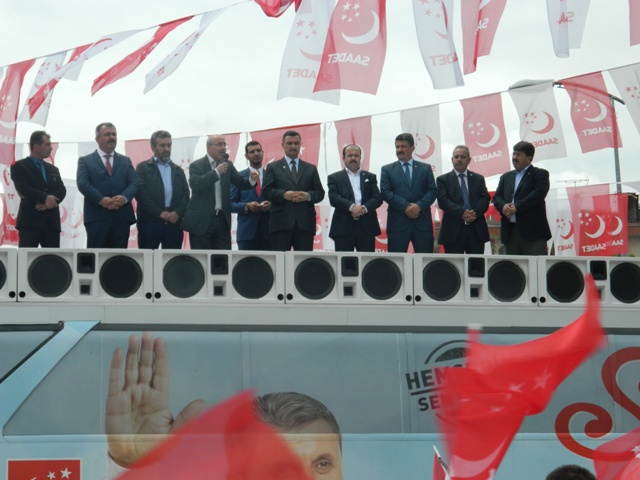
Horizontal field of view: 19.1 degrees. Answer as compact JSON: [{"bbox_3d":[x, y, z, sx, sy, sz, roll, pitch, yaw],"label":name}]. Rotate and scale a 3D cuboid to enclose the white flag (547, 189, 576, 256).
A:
[{"bbox_3d":[3.056,-0.183,24.000,0.480,0.920,0.140,-4,-7,20],"label":"white flag"}]

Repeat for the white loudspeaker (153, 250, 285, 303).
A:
[{"bbox_3d":[-0.934,0.340,16.886,1.175,0.460,0.450,1,-6,-11],"label":"white loudspeaker"}]

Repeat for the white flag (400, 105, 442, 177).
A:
[{"bbox_3d":[1.054,-0.988,19.700,0.460,0.800,0.130,-8,-10,28],"label":"white flag"}]

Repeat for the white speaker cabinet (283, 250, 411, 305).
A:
[{"bbox_3d":[0.217,0.364,17.119,1.175,0.460,0.450,1,-6,-11],"label":"white speaker cabinet"}]

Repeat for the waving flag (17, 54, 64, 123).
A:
[{"bbox_3d":[-2.163,-1.178,14.900,0.380,0.630,0.130,0,-25,47],"label":"waving flag"}]

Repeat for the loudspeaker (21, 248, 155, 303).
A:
[{"bbox_3d":[-1.983,0.330,16.014,1.120,0.440,0.440,1,-9,-10],"label":"loudspeaker"}]

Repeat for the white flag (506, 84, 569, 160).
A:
[{"bbox_3d":[2.192,-1.179,19.100,0.500,0.800,0.140,-15,-9,27],"label":"white flag"}]

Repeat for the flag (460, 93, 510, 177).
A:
[{"bbox_3d":[1.679,-1.059,19.300,0.480,0.810,0.130,-12,-10,27],"label":"flag"}]

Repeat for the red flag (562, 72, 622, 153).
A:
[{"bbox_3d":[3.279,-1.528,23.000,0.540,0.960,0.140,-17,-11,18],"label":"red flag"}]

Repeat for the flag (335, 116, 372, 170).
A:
[{"bbox_3d":[0.355,-0.898,20.000,0.440,0.770,0.130,-5,-10,28],"label":"flag"}]

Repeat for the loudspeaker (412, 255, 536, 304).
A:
[{"bbox_3d":[1.368,0.388,17.352,1.175,0.460,0.450,1,-6,-11],"label":"loudspeaker"}]

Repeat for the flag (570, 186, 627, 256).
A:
[{"bbox_3d":[3.364,-0.187,23.000,0.660,0.930,0.140,-4,-7,20],"label":"flag"}]

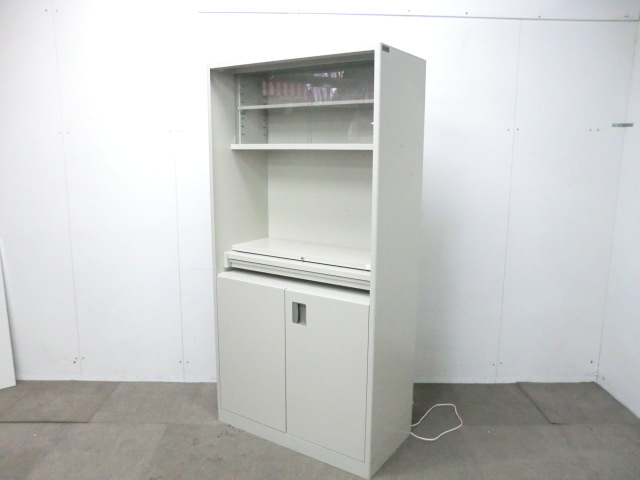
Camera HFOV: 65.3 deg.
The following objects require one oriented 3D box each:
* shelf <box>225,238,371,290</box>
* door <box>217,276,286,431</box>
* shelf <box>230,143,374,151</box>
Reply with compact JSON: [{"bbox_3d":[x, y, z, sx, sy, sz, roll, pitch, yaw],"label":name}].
[{"bbox_3d":[-0.028,0.104,2.438,0.856,0.105,0.358,7,12,33],"label":"shelf"},{"bbox_3d":[-0.334,0.551,2.453,0.430,0.709,0.024,7,12,33],"label":"door"},{"bbox_3d":[-0.006,-0.442,2.374,0.856,0.026,0.290,7,12,33],"label":"shelf"}]

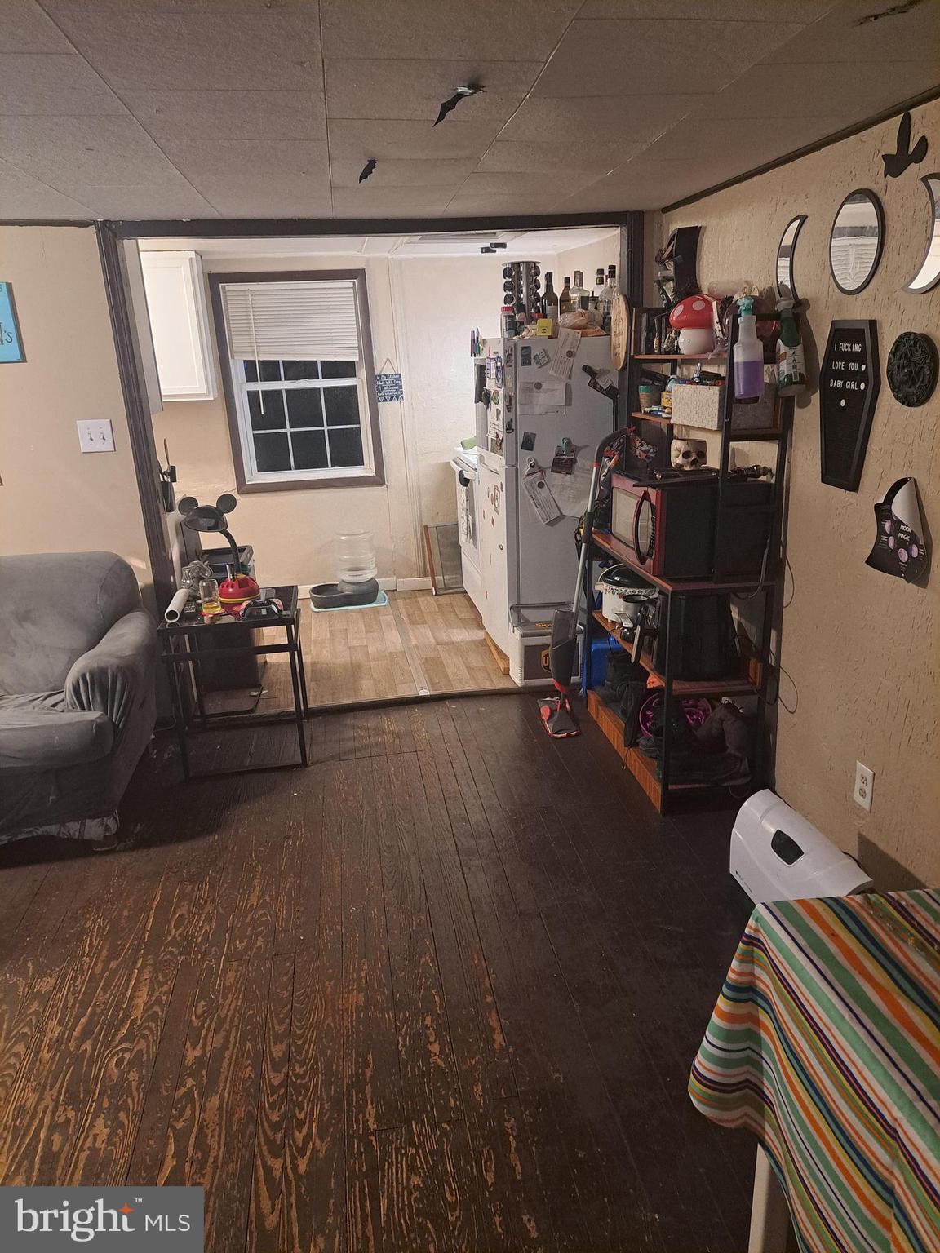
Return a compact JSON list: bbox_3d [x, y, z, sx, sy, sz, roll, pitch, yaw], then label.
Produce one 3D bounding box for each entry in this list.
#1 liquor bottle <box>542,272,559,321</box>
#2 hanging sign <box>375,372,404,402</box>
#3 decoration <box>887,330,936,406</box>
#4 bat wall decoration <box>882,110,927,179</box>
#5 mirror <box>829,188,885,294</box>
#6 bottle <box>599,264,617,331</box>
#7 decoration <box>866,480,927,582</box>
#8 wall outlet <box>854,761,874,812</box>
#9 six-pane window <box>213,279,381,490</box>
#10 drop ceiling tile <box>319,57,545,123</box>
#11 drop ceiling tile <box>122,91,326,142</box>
[{"bbox_3d":[0.357,-1.428,3.869,0.076,0.285,0.076,-4,18,-7],"label":"liquor bottle"},{"bbox_3d":[-0.481,-1.435,5.236,0.155,0.168,0.012,-5,18,-7],"label":"hanging sign"},{"bbox_3d":[1.043,-0.606,2.047,0.025,0.162,0.163,-4,18,-7],"label":"decoration"},{"bbox_3d":[1.005,-1.130,2.026,0.025,0.132,0.172,-4,18,-7],"label":"bat wall decoration"},{"bbox_3d":[0.994,-0.993,2.246,0.016,0.248,0.243,-4,18,-7],"label":"mirror"},{"bbox_3d":[0.623,-1.430,3.802,0.110,0.290,0.110,-5,18,-7],"label":"bottle"},{"bbox_3d":[1.028,-0.235,2.113,0.035,0.240,0.215,-5,18,-7],"label":"decoration"},{"bbox_3d":[1.071,0.439,2.371,0.010,0.118,0.078,-5,18,-7],"label":"wall outlet"},{"bbox_3d":[-1.007,-1.433,5.154,0.850,1.210,0.080,-5,18,-7],"label":"six-pane window"},{"bbox_3d":[-0.089,-1.096,1.772,0.406,0.018,0.406,-4,18,-7],"label":"drop ceiling tile"},{"bbox_3d":[-0.508,-1.104,1.871,0.400,0.015,0.406,-5,18,-7],"label":"drop ceiling tile"}]

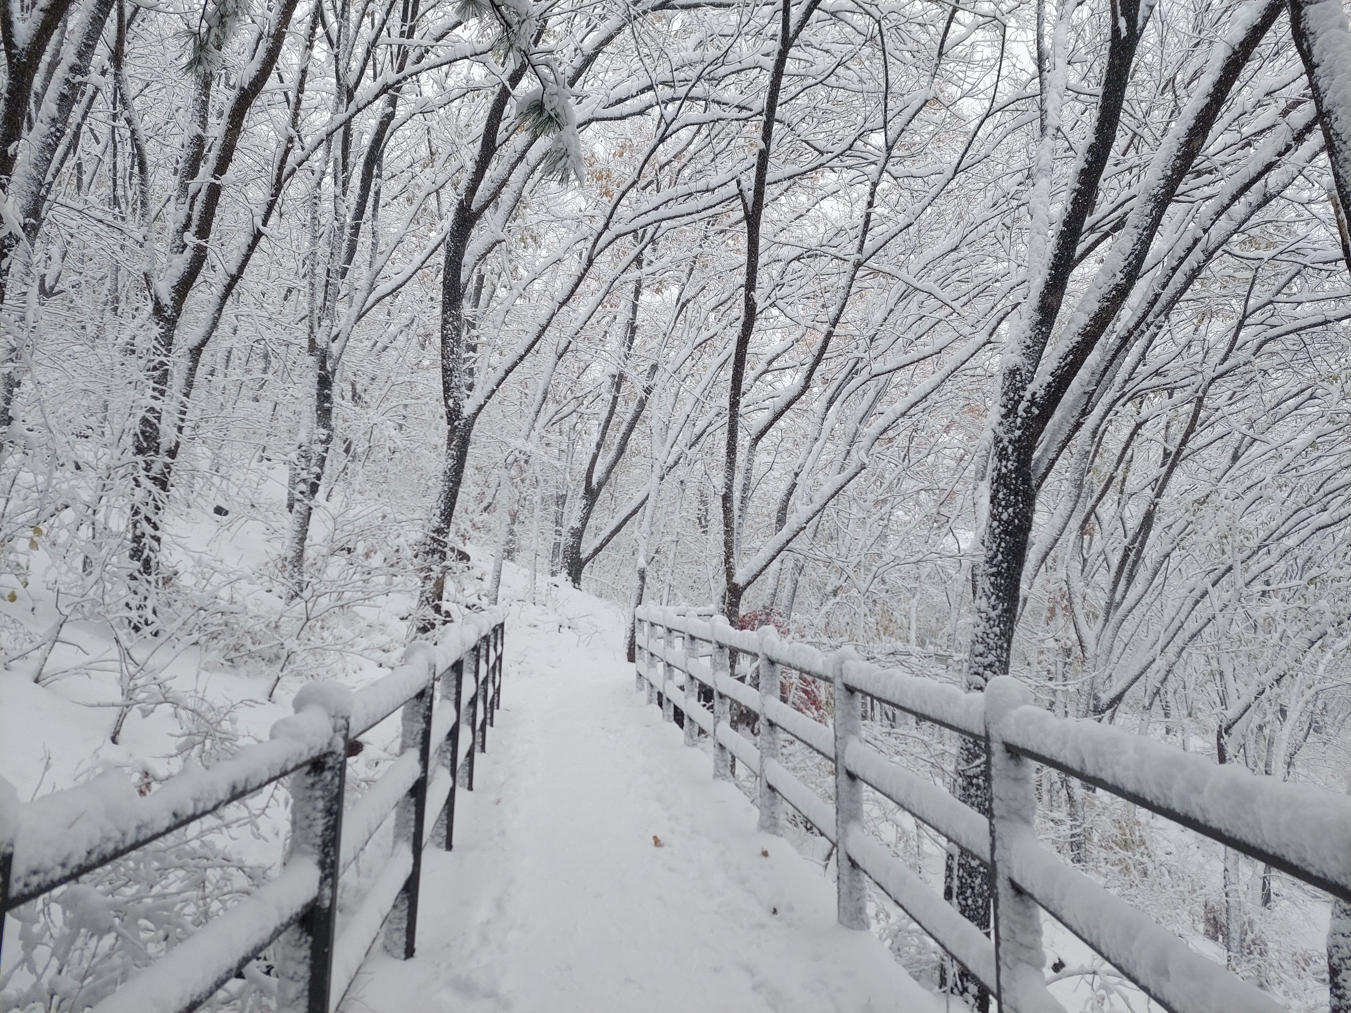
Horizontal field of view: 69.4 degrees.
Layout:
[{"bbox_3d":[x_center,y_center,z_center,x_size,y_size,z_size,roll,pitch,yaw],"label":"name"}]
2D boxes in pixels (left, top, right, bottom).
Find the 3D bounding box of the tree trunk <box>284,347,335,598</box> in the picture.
[{"bbox_3d":[-4.772,-0.506,12.703,0.400,3.360,0.360,5,-11,-21],"label":"tree trunk"}]

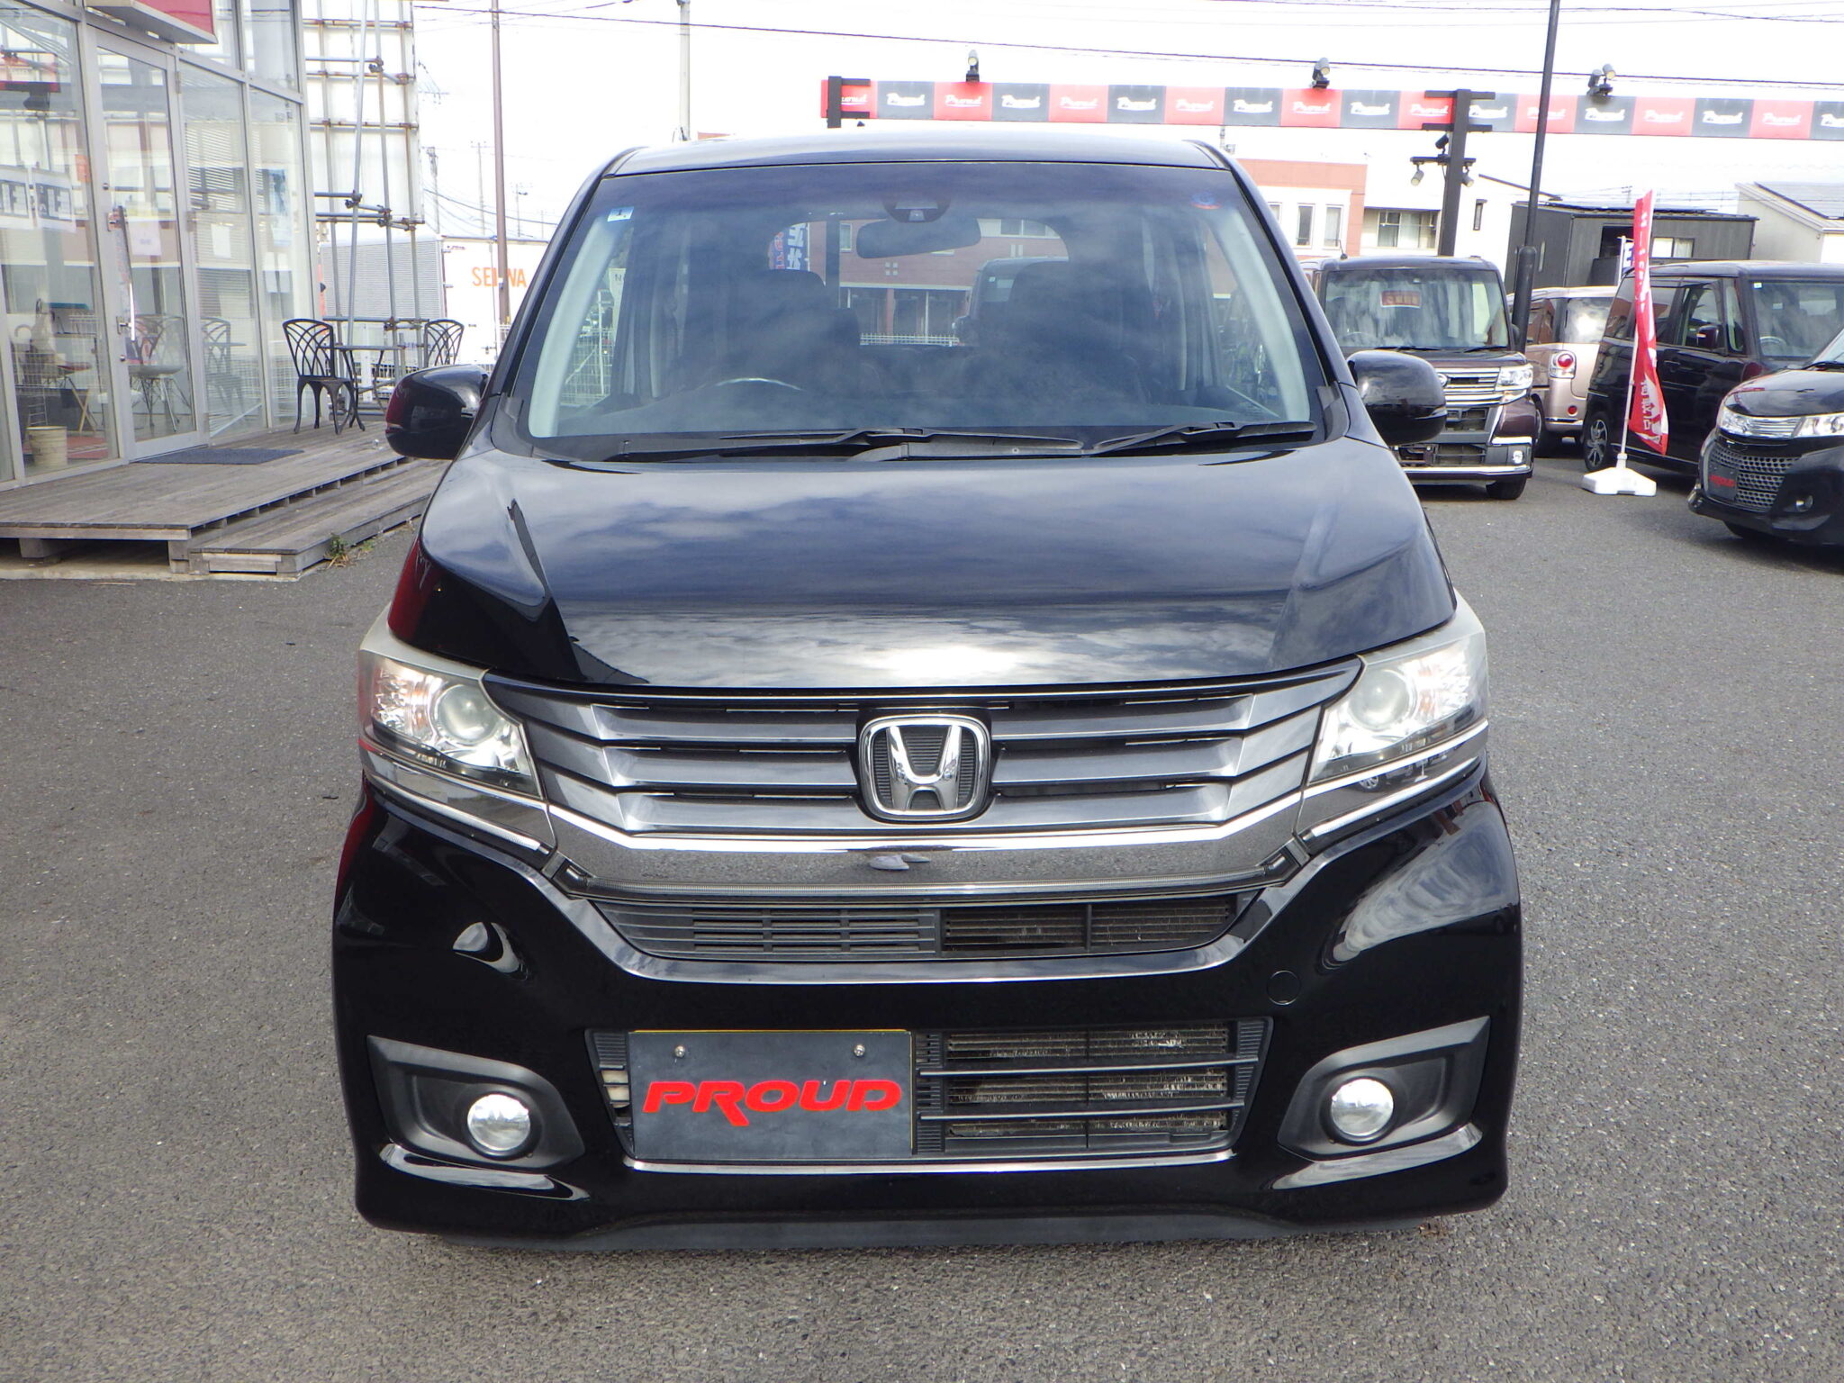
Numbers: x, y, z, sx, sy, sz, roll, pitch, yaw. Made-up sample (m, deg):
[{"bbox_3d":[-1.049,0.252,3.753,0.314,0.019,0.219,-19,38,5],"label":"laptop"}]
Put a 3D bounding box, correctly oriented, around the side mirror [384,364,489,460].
[{"bbox_3d":[-0.793,-0.467,2.502,0.200,0.165,0.130,-1,14,0],"label":"side mirror"}]

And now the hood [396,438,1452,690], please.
[{"bbox_3d":[0.007,-0.182,1.975,1.380,0.230,0.710,-1,14,0],"label":"hood"}]

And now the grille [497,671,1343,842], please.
[{"bbox_3d":[-0.005,0.073,1.705,1.010,0.185,0.170,0,14,0],"label":"grille"}]

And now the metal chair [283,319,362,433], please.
[{"bbox_3d":[-4.495,-2.369,11.200,0.430,0.850,0.470,2,14,6],"label":"metal chair"}]

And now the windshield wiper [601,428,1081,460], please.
[{"bbox_3d":[-0.128,-0.389,2.333,0.740,0.060,0.120,0,14,0],"label":"windshield wiper"}]

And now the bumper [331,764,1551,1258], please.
[{"bbox_3d":[-0.001,0.366,1.889,1.465,0.545,0.400,0,14,0],"label":"bumper"}]

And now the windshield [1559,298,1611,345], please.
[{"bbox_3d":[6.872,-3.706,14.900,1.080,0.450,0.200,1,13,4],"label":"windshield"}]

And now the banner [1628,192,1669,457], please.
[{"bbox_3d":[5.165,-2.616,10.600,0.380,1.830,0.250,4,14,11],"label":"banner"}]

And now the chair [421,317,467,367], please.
[{"bbox_3d":[-3.909,-2.512,11.937,0.420,0.880,0.500,5,14,20],"label":"chair"}]

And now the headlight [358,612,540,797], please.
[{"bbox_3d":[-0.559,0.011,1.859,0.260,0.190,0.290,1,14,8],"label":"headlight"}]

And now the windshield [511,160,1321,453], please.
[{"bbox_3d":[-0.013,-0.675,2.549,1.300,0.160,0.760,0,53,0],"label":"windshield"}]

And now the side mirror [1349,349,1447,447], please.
[{"bbox_3d":[0.787,-0.489,2.496,0.200,0.165,0.130,-1,14,0],"label":"side mirror"}]

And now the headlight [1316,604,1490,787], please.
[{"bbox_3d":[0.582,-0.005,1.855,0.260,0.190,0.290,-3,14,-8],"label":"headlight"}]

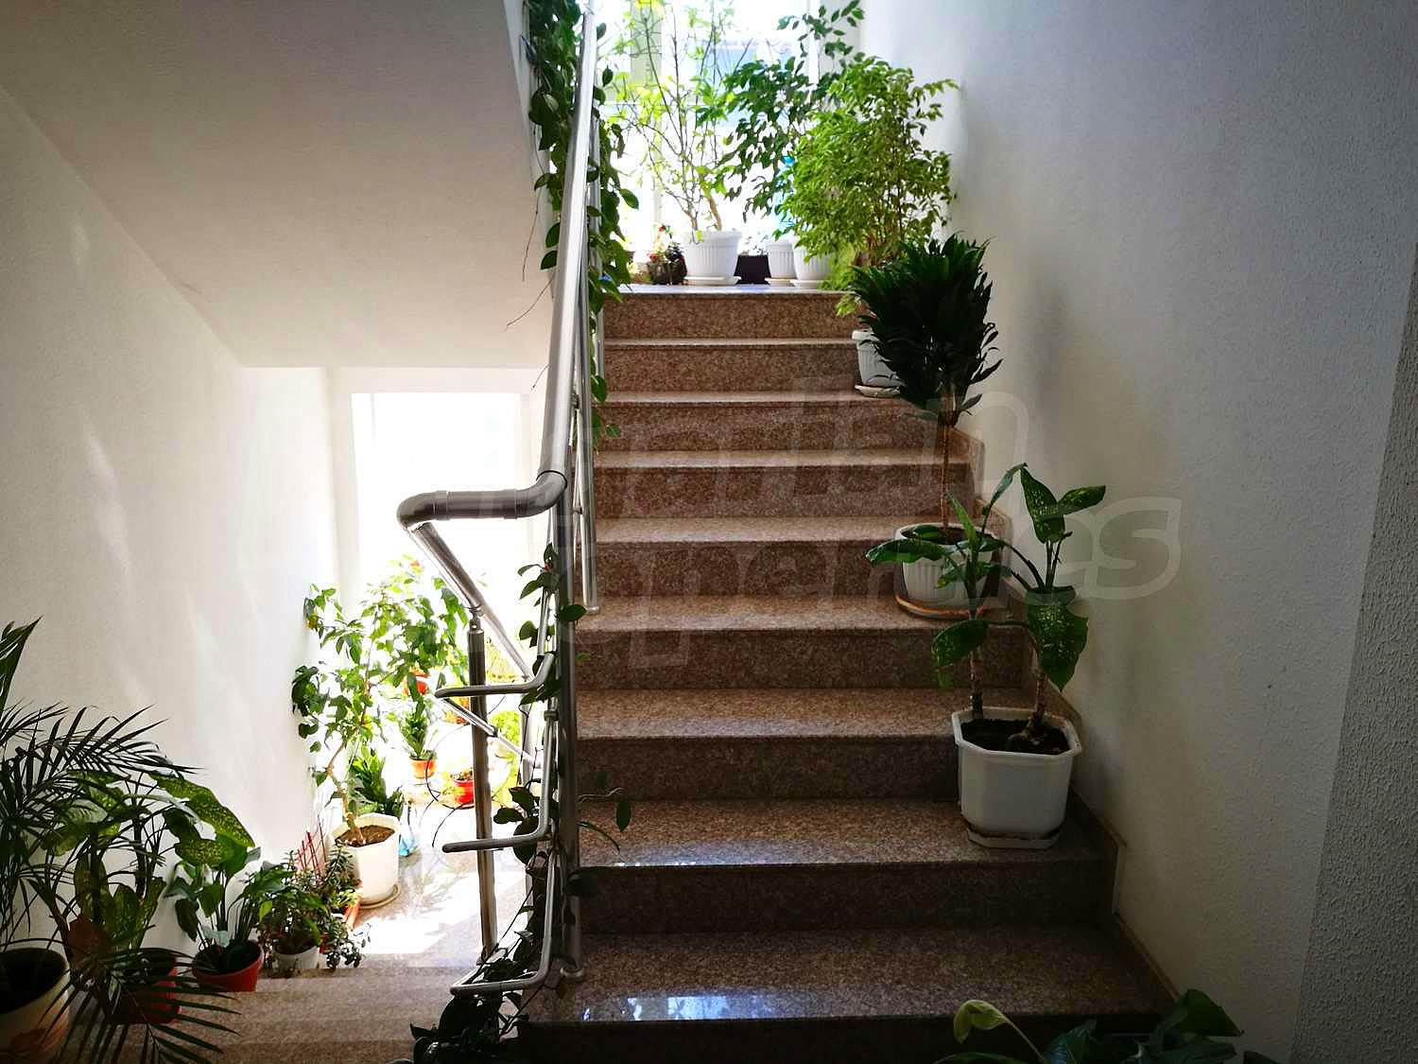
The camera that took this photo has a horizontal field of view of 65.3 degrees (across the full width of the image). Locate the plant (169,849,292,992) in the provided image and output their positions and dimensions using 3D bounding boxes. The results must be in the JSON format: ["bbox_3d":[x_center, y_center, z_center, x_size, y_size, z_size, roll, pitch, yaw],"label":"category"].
[{"bbox_3d":[-1.449,1.230,3.380,0.354,0.506,0.309,0,13,-1],"label":"plant"}]

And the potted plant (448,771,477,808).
[{"bbox_3d":[-1.347,1.429,6.151,0.165,0.178,0.165,0,13,-1],"label":"potted plant"}]

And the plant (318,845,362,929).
[{"bbox_3d":[-1.667,1.607,5.000,0.184,0.356,0.186,0,13,-1],"label":"plant"}]

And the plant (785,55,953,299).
[{"bbox_3d":[0.533,-1.102,3.674,0.518,0.840,0.474,0,13,-1],"label":"plant"}]

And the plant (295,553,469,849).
[{"bbox_3d":[-1.509,0.807,5.166,0.786,1.321,0.681,0,13,-1],"label":"plant"}]

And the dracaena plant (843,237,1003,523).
[{"bbox_3d":[0.561,-0.348,2.921,0.389,0.834,0.389,0,14,-2],"label":"dracaena plant"}]

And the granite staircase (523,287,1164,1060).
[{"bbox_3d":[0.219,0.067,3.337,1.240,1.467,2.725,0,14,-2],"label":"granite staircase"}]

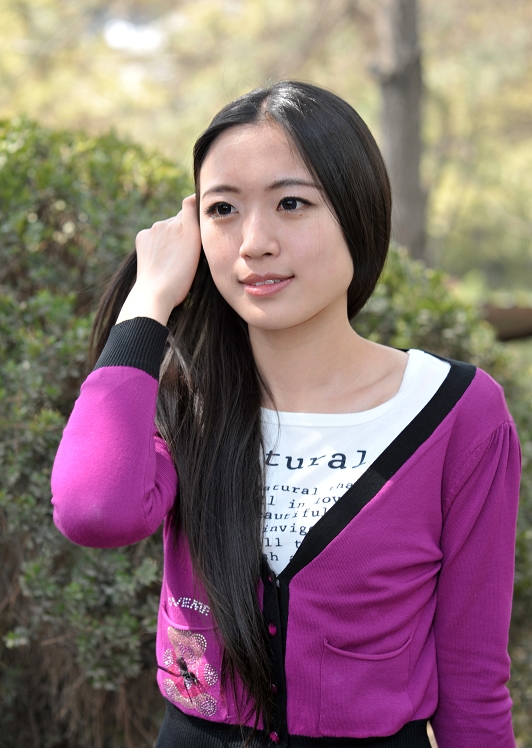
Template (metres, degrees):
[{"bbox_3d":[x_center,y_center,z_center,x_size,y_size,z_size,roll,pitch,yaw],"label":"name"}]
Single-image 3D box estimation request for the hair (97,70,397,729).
[{"bbox_3d":[-0.022,0.023,1.735,0.250,0.575,0.240,1,3,20],"label":"hair"}]

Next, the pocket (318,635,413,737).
[{"bbox_3d":[0.088,0.278,1.685,0.082,0.090,0.024,0,3,-4],"label":"pocket"}]

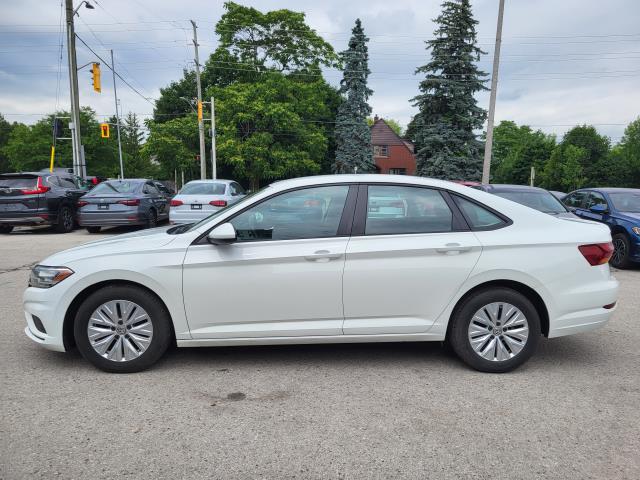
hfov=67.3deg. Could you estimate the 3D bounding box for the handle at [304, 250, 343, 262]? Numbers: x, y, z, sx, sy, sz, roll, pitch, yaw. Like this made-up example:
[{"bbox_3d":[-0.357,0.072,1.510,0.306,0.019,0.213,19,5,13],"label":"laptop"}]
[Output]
[{"bbox_3d":[0.025,0.116,3.365,0.265,0.075,0.060,1,6,-3],"label":"handle"}]

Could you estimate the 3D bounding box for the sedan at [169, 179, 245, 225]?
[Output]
[{"bbox_3d":[-3.374,-1.303,15.691,1.780,1.455,4.630,1,7,1],"label":"sedan"}]

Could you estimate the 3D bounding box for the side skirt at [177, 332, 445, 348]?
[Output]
[{"bbox_3d":[-0.057,0.713,3.449,1.910,0.085,0.090,0,7,-2],"label":"side skirt"}]

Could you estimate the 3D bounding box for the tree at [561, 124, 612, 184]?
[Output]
[{"bbox_3d":[26.555,-7.340,47.715,5.192,8.090,5.200,4,7,29],"label":"tree"}]

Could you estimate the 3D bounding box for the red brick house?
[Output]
[{"bbox_3d":[7.604,-9.876,57.591,8.400,9.636,9.500,1,6,-3],"label":"red brick house"}]

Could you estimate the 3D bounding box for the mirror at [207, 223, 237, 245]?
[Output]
[{"bbox_3d":[-0.661,-0.039,3.237,0.170,0.150,0.210,0,7,-2],"label":"mirror"}]

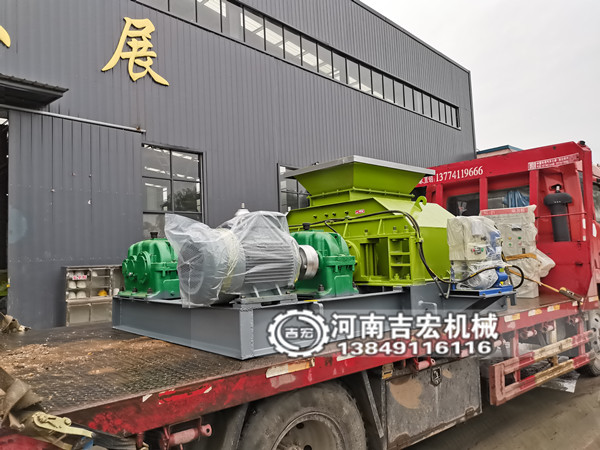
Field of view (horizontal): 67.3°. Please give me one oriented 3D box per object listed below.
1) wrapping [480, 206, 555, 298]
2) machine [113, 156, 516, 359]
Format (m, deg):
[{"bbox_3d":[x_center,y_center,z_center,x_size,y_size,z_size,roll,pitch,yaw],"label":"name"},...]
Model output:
[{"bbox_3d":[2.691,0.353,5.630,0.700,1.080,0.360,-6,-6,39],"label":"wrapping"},{"bbox_3d":[0.258,0.149,4.278,3.425,1.423,1.990,3,-7,-41],"label":"machine"}]

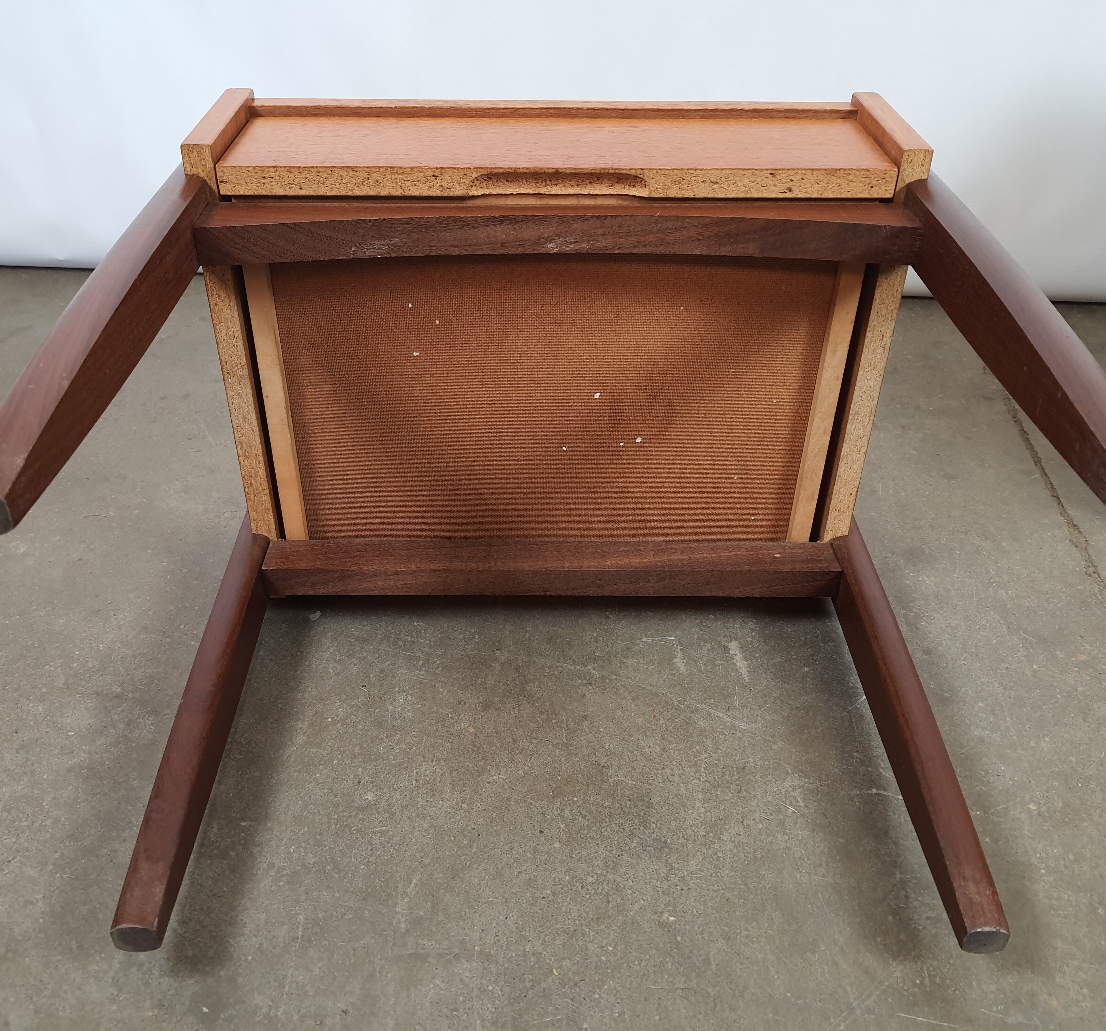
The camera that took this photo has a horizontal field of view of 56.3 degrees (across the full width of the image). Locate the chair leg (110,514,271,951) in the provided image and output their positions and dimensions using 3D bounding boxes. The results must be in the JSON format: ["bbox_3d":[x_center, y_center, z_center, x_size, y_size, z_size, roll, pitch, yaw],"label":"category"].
[{"bbox_3d":[-0.228,0.114,0.688,0.034,0.042,0.359,0,36,-1],"label":"chair leg"}]

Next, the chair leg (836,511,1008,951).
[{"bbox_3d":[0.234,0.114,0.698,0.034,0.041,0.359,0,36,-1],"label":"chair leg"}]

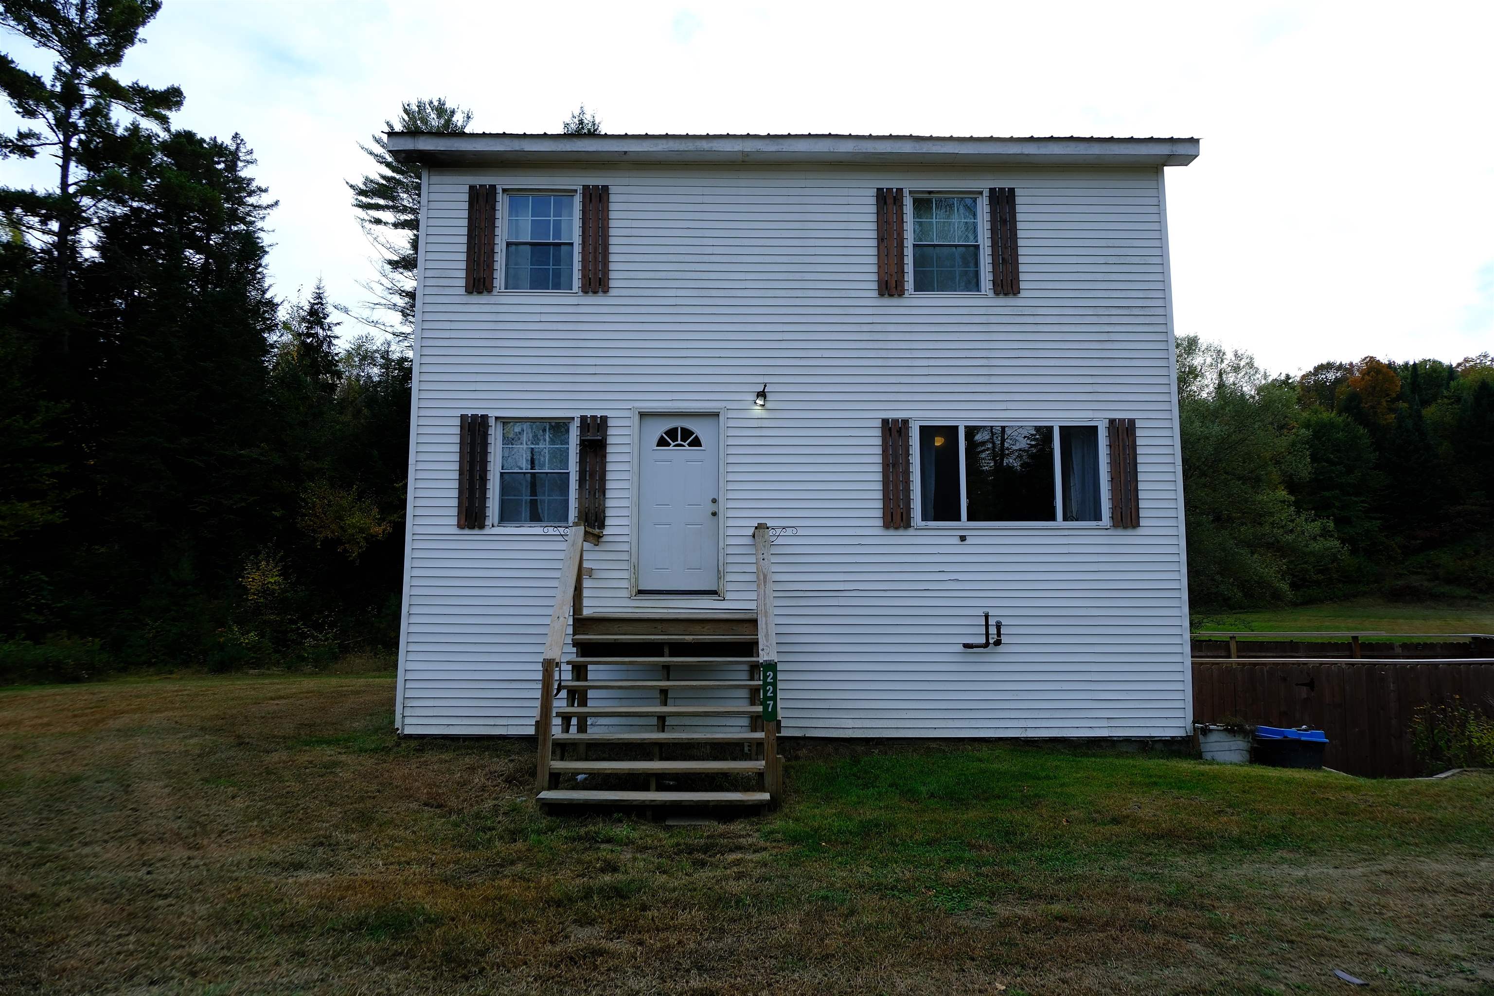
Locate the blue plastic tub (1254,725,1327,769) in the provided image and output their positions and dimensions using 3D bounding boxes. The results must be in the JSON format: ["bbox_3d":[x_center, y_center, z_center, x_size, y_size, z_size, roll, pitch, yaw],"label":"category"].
[{"bbox_3d":[6.112,2.783,10.735,0.470,0.420,0.680,0,-7,0],"label":"blue plastic tub"}]

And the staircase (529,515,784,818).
[{"bbox_3d":[-0.700,1.387,8.903,1.950,2.370,3.120,0,-7,0],"label":"staircase"}]

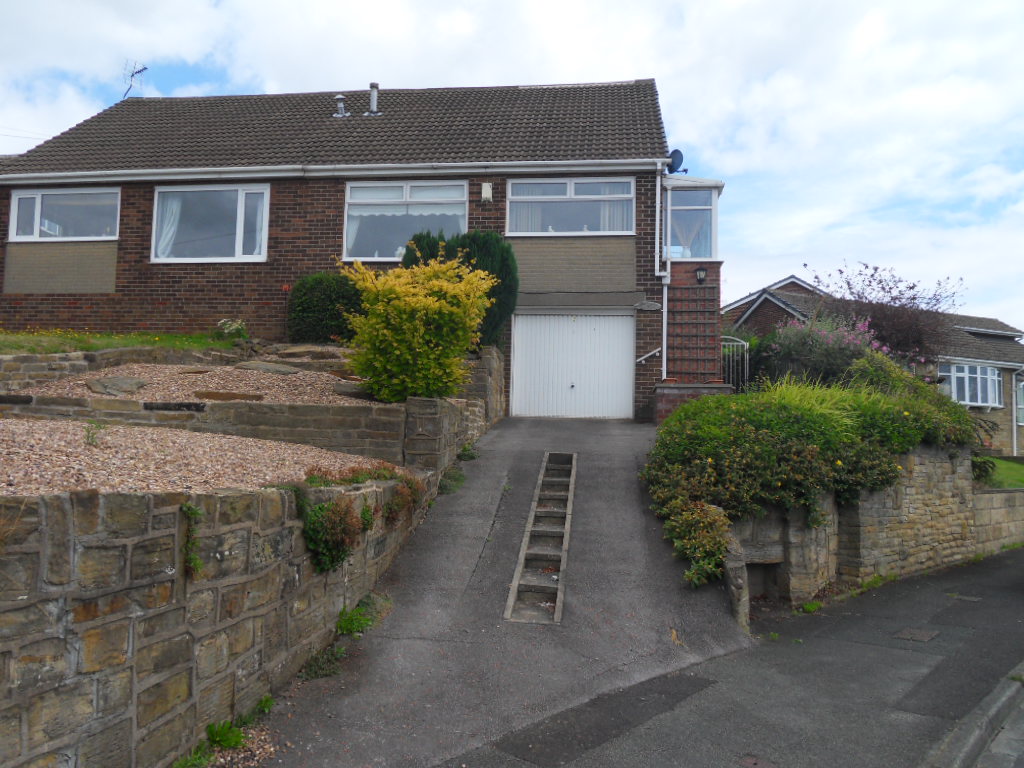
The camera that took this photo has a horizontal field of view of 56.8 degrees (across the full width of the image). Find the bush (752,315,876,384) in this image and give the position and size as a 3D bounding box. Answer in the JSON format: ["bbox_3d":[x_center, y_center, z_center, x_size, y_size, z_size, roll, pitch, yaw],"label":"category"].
[{"bbox_3d":[4.985,-0.552,15.600,1.950,1.150,1.500,1,-4,10],"label":"bush"}]

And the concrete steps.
[{"bbox_3d":[0.423,1.446,10.298,0.450,1.420,5.600,1,-4,5],"label":"concrete steps"}]

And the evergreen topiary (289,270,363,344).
[{"bbox_3d":[-3.330,-1.366,16.900,1.350,1.250,1.300,1,-4,10],"label":"evergreen topiary"}]

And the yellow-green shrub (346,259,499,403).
[{"bbox_3d":[-1.280,-0.740,13.100,1.950,1.900,1.800,1,-4,10],"label":"yellow-green shrub"}]

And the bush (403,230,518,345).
[{"bbox_3d":[-0.873,-1.619,16.050,1.850,1.950,1.500,1,-4,10],"label":"bush"}]

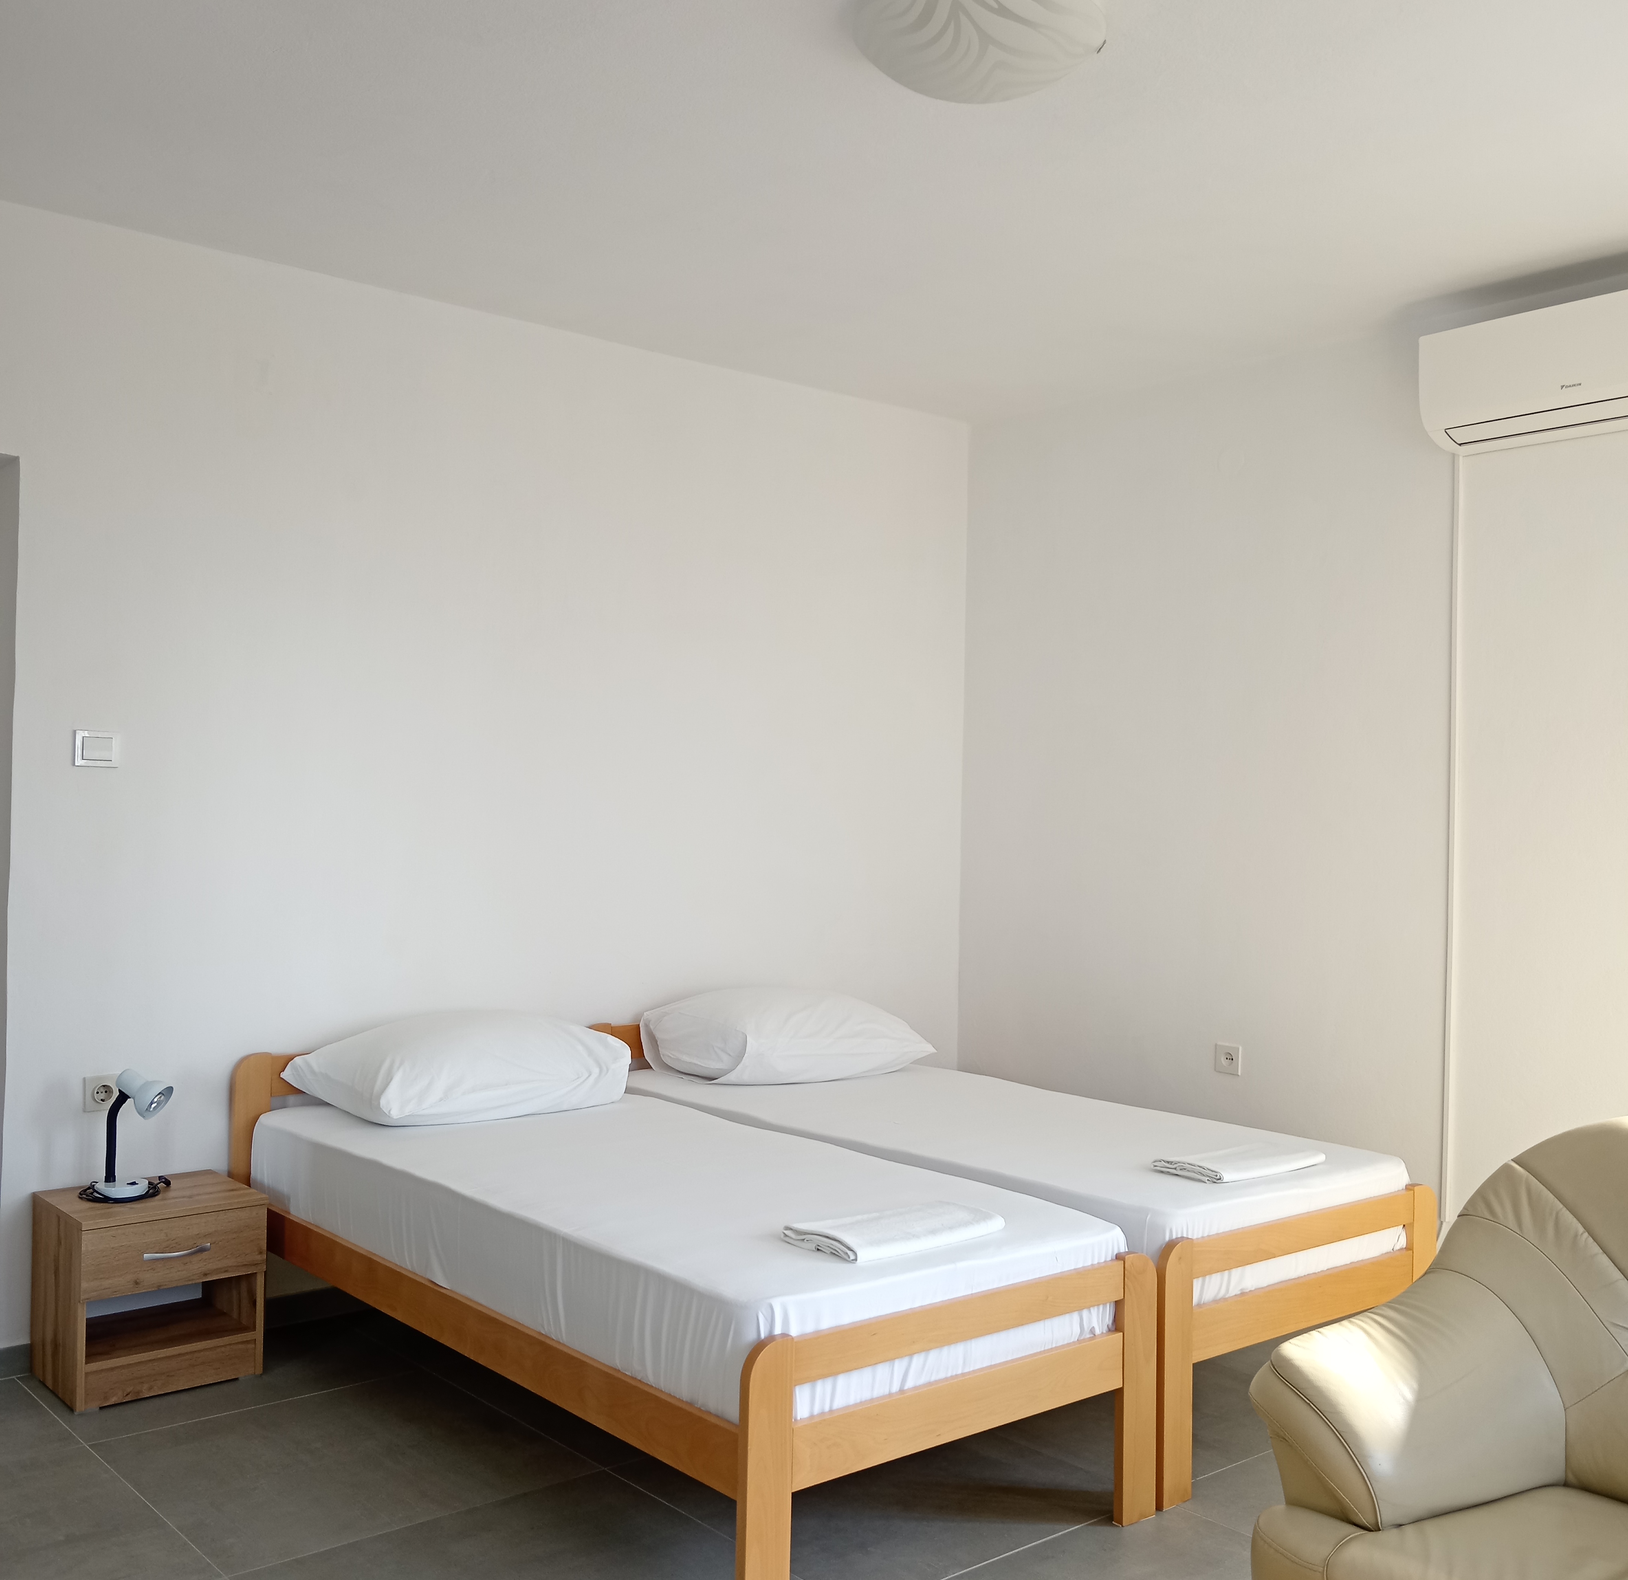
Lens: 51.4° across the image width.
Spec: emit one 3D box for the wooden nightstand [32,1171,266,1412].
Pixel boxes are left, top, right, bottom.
[{"bbox_3d":[-1.514,1.135,3.875,0.416,0.403,0.326,1,-1,-40],"label":"wooden nightstand"}]

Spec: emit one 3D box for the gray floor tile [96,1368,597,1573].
[{"bbox_3d":[-0.950,1.347,3.409,0.759,0.010,0.759,1,-1,-40],"label":"gray floor tile"}]

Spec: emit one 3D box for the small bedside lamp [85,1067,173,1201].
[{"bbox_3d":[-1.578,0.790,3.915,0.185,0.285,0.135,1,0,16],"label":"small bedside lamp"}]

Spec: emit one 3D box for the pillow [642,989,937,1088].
[{"bbox_3d":[-0.065,0.688,4.925,0.732,0.230,0.492,1,-1,-40],"label":"pillow"}]

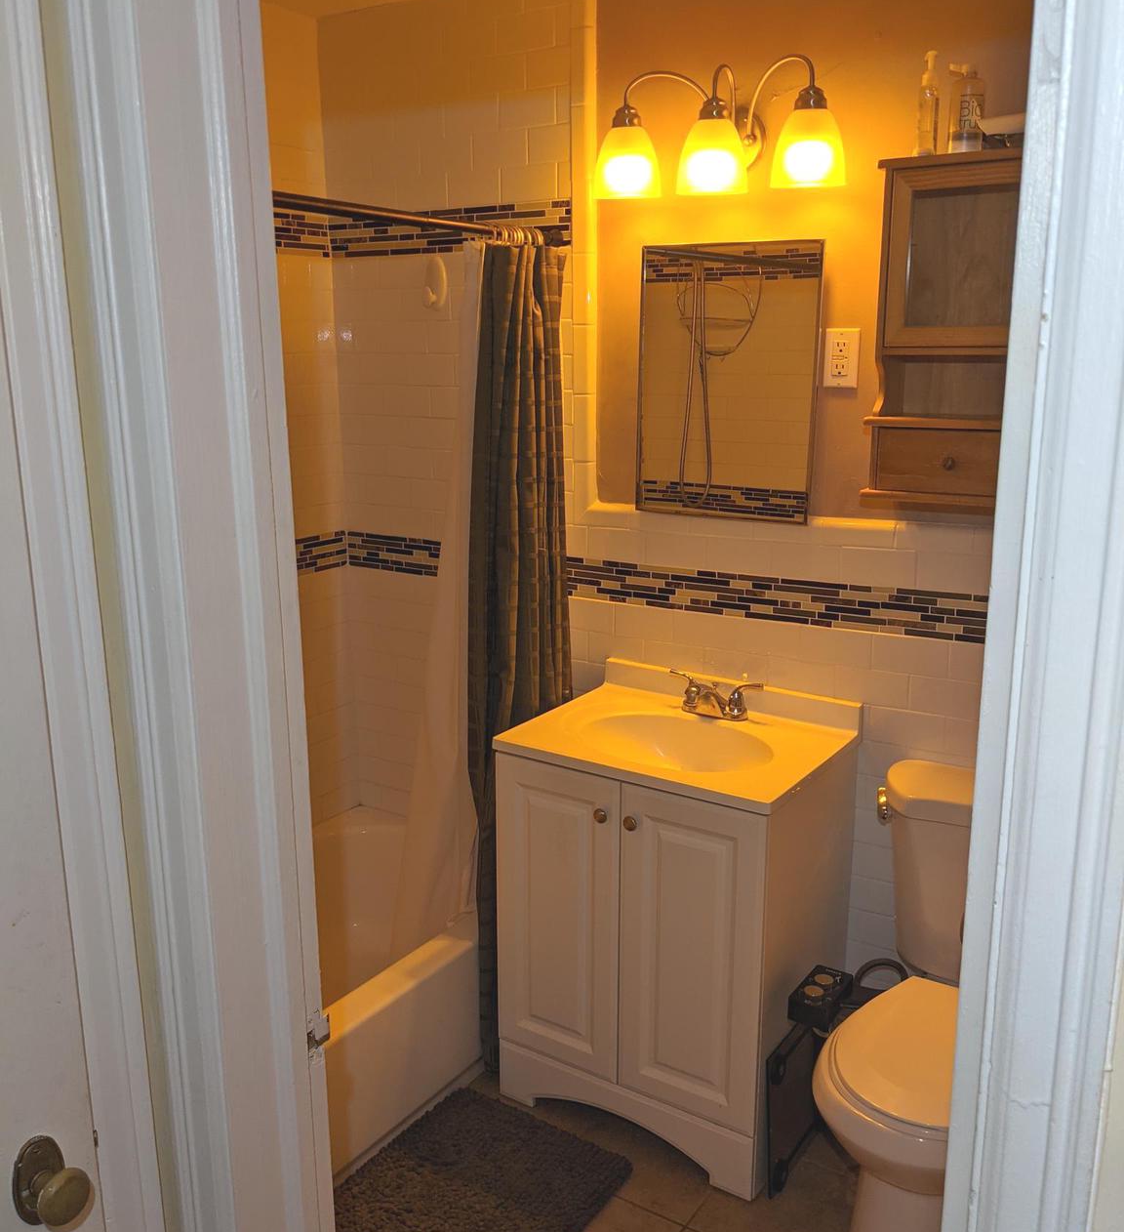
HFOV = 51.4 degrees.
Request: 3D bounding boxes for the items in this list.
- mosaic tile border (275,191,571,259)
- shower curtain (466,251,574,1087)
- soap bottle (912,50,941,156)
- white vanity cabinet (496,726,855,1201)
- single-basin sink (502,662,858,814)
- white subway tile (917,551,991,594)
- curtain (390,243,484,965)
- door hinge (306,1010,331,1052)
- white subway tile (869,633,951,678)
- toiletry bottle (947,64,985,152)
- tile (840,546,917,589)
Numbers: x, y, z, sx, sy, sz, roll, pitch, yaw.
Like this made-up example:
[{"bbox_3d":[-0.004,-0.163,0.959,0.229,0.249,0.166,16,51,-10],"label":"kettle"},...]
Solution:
[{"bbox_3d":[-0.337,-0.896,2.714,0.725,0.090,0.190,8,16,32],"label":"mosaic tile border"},{"bbox_3d":[-0.081,0.104,2.673,0.115,1.830,0.360,8,15,33],"label":"shower curtain"},{"bbox_3d":[0.647,-0.900,2.069,0.042,0.186,0.042,-8,16,-31],"label":"soap bottle"},{"bbox_3d":[0.246,0.659,2.541,0.606,0.829,0.459,9,16,33],"label":"white vanity cabinet"},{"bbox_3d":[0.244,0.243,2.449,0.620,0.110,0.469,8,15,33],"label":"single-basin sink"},{"bbox_3d":[0.777,-0.083,2.303,0.152,0.077,0.009,8,15,33],"label":"white subway tile"},{"bbox_3d":[-0.251,0.030,2.558,0.120,1.630,0.350,8,16,32],"label":"curtain"},{"bbox_3d":[-0.257,0.436,1.221,0.011,0.036,0.034,8,15,33],"label":"door hinge"},{"bbox_3d":[0.713,0.085,2.385,0.152,0.077,0.009,8,15,33],"label":"white subway tile"},{"bbox_3d":[0.711,-0.883,2.050,0.064,0.160,0.041,0,13,1],"label":"toiletry bottle"},{"bbox_3d":[0.640,-0.096,2.373,0.153,0.076,0.010,8,16,32],"label":"tile"}]

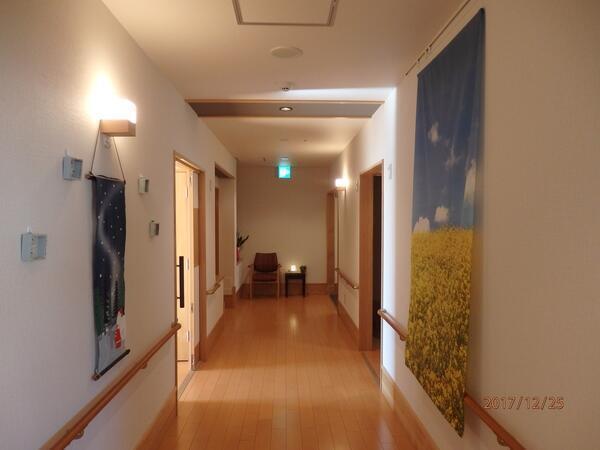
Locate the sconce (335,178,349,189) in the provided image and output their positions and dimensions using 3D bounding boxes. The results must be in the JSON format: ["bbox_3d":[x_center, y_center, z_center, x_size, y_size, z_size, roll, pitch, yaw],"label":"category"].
[{"bbox_3d":[0.571,-0.548,6.077,0.119,0.150,0.120,0,1,-2],"label":"sconce"}]

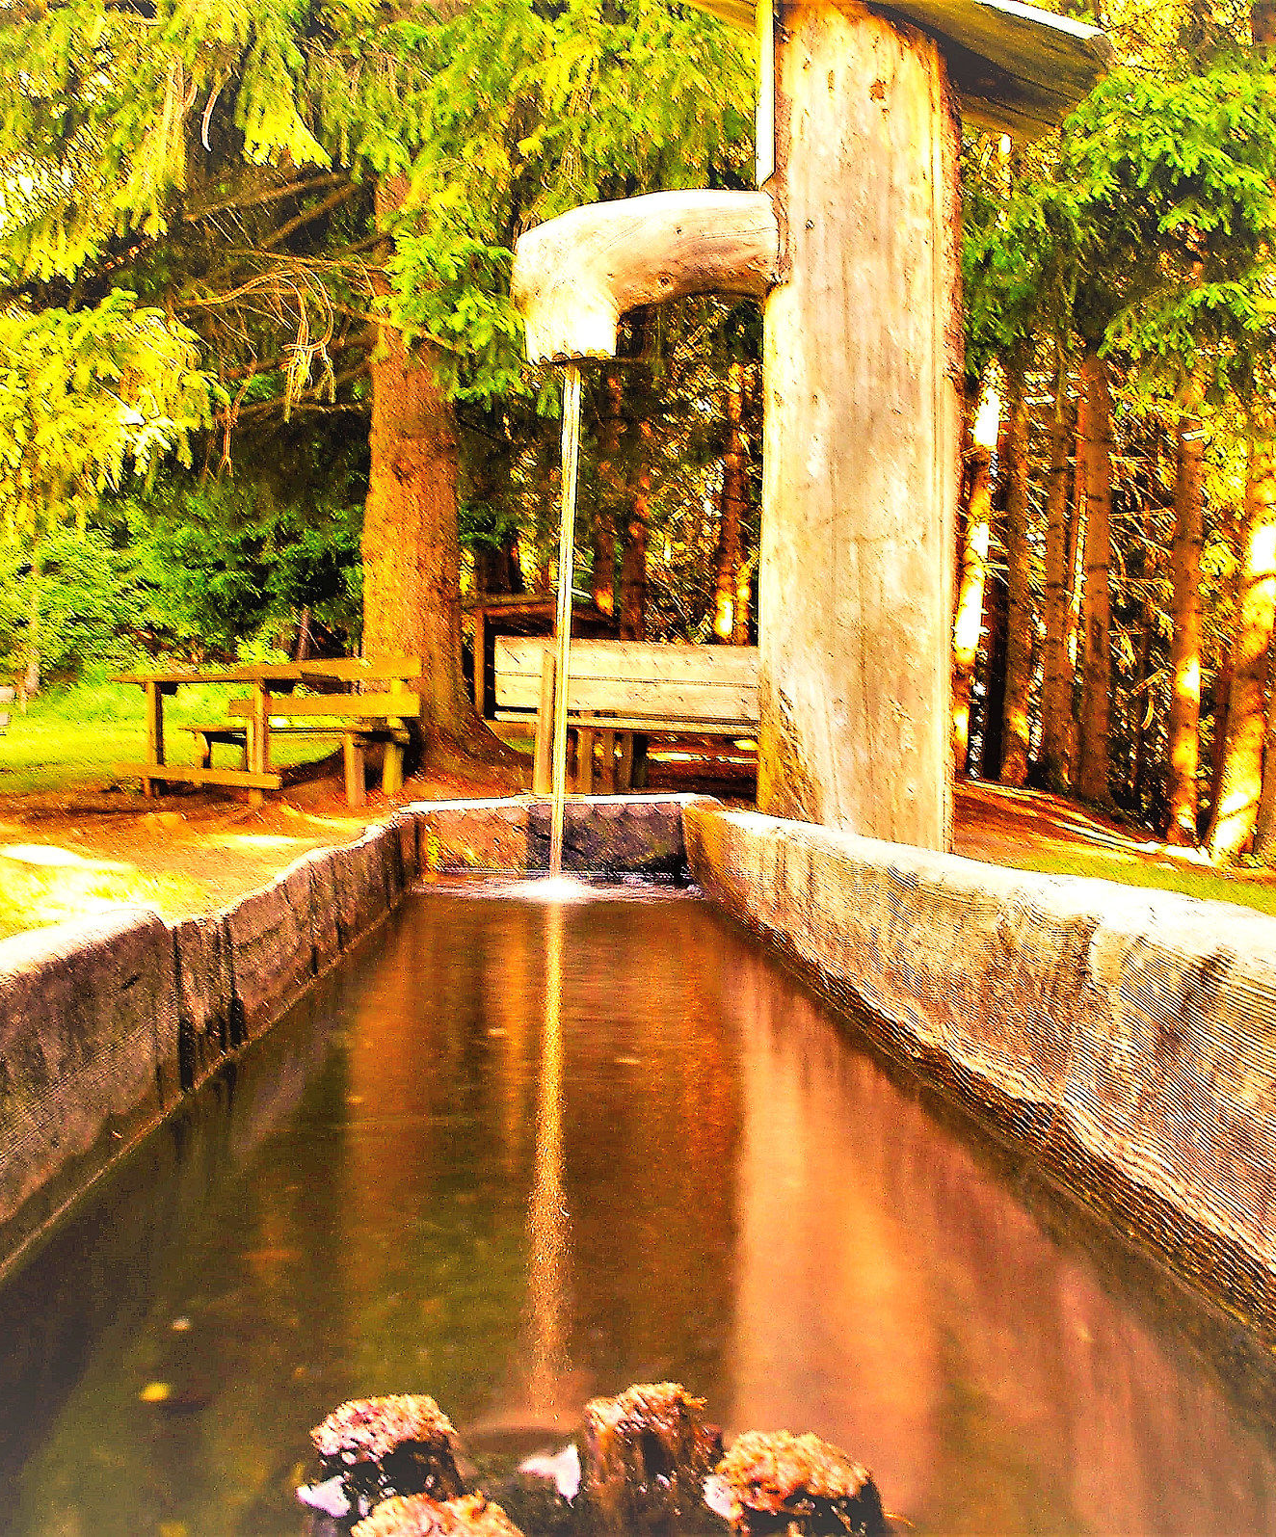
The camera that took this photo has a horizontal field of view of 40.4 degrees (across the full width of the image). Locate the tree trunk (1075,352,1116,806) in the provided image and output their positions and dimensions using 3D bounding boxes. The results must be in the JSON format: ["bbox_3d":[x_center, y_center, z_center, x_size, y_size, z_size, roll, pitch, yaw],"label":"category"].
[{"bbox_3d":[3.240,-1.350,12.300,0.230,3.250,0.230,1,1,0],"label":"tree trunk"}]

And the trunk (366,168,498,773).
[{"bbox_3d":[-1.390,-1.900,11.400,0.720,3.850,0.720,1,1,0],"label":"trunk"}]

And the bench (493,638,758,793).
[{"bbox_3d":[0.250,-0.230,9.350,1.950,0.880,0.600,1,1,3],"label":"bench"}]

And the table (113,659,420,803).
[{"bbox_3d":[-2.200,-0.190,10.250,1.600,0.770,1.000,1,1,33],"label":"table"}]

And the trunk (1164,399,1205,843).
[{"bbox_3d":[2.970,-0.790,9.400,0.170,2.450,0.170,1,1,0],"label":"trunk"}]

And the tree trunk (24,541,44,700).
[{"bbox_3d":[-7.950,-1.960,22.800,0.220,2.100,0.220,1,1,0],"label":"tree trunk"}]

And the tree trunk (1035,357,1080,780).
[{"bbox_3d":[3.270,-1.520,13.500,0.220,3.400,0.220,1,1,0],"label":"tree trunk"}]

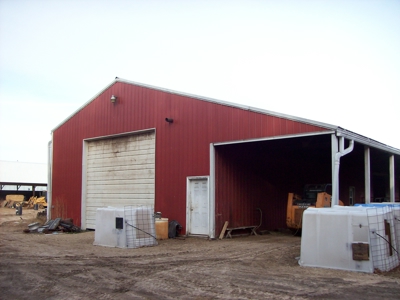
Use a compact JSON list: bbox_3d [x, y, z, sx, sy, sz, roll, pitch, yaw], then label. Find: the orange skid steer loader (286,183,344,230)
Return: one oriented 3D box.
[{"bbox_3d":[4.966,2.475,17.288,1.600,1.980,2.800,-6,-9,38],"label":"orange skid steer loader"}]

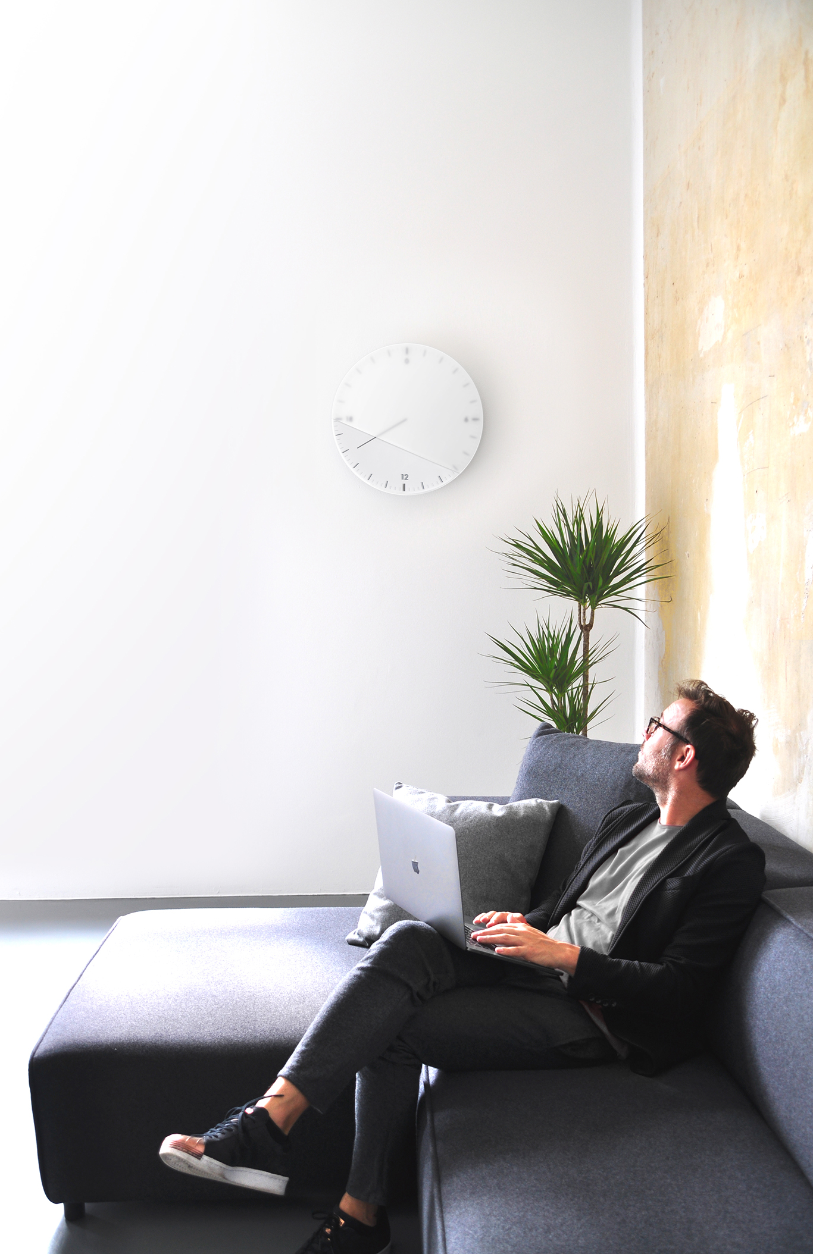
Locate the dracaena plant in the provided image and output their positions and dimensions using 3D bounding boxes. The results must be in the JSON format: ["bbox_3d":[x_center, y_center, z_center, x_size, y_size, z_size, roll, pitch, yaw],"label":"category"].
[{"bbox_3d":[0.672,0.330,3.620,0.690,1.710,0.680,0,3,-2],"label":"dracaena plant"}]

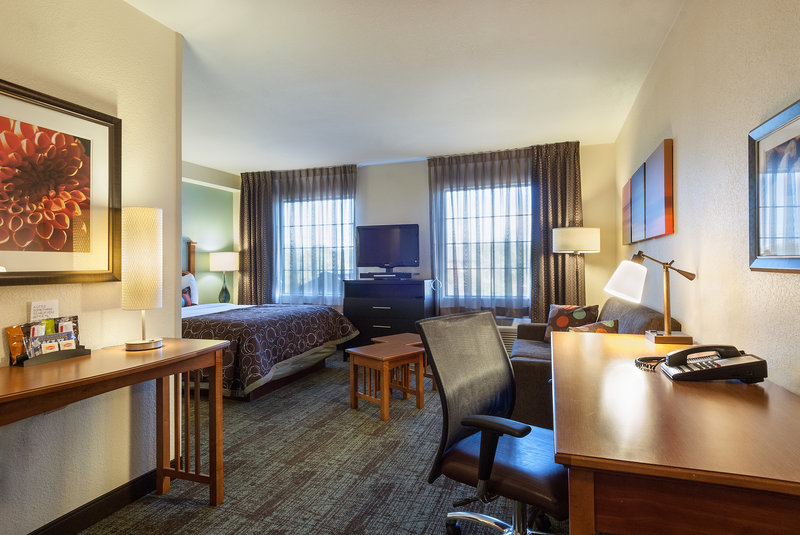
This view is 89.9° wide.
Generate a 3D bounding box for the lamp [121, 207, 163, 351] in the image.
[{"bbox_3d":[-1.171,0.052,1.829,0.157,0.635,0.157,-1,0,21],"label":"lamp"}]

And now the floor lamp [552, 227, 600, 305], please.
[{"bbox_3d":[1.724,0.381,3.912,0.425,1.553,0.426,0,0,21],"label":"floor lamp"}]

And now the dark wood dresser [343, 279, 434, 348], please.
[{"bbox_3d":[-0.127,0.656,4.947,1.044,1.013,0.420,0,0,21],"label":"dark wood dresser"}]

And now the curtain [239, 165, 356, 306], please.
[{"bbox_3d":[-1.398,-0.388,5.313,1.838,1.793,0.160,0,0,21],"label":"curtain"}]

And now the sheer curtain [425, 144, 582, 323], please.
[{"bbox_3d":[1.124,-0.371,4.475,1.669,1.895,0.160,0,0,21],"label":"sheer curtain"}]

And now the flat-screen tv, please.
[{"bbox_3d":[-0.154,-0.224,4.917,0.822,0.583,0.180,0,0,21],"label":"flat-screen tv"}]

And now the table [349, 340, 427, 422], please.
[{"bbox_3d":[-0.111,0.884,3.187,0.450,0.460,0.450,-1,0,-45],"label":"table"}]

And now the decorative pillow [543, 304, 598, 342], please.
[{"bbox_3d":[1.396,0.467,3.271,0.420,0.360,0.140,-3,-21,26],"label":"decorative pillow"}]

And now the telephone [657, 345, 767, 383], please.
[{"bbox_3d":[0.979,0.299,1.272,0.245,0.090,0.185,-1,0,21],"label":"telephone"}]

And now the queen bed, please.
[{"bbox_3d":[-1.901,0.403,4.188,2.110,1.455,1.600,-1,0,21],"label":"queen bed"}]

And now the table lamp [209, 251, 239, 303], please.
[{"bbox_3d":[-2.340,0.149,5.359,0.360,0.710,0.360,-1,0,21],"label":"table lamp"}]

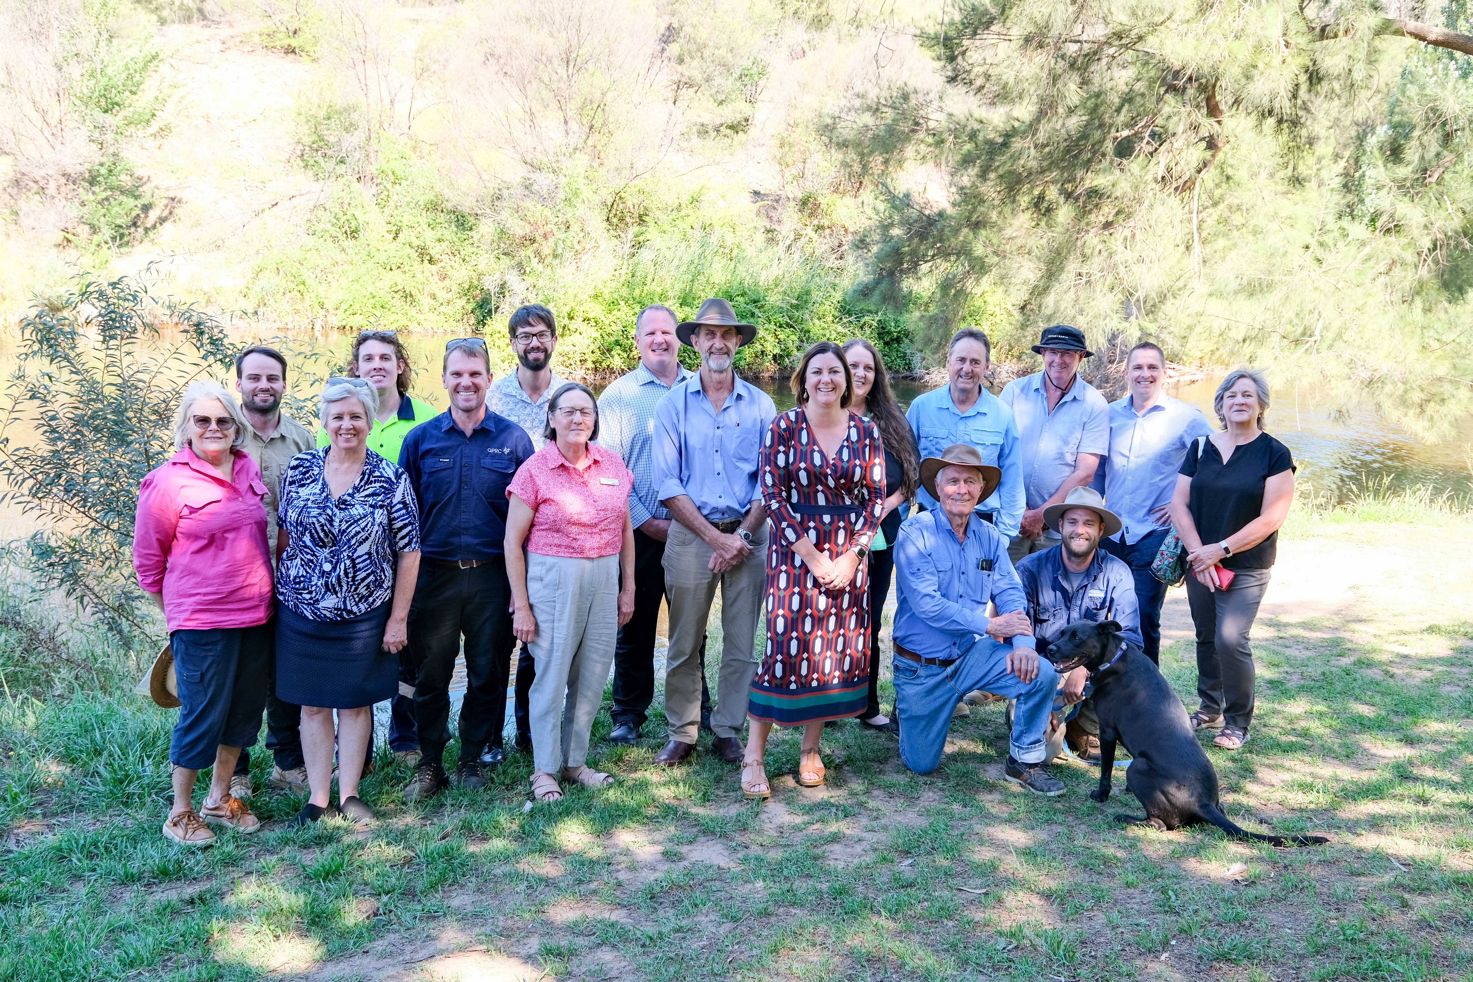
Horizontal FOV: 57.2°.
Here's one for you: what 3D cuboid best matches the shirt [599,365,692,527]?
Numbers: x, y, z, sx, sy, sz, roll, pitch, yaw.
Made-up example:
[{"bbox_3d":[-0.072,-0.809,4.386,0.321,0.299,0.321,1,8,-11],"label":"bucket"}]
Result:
[{"bbox_3d":[-0.347,-0.190,5.850,0.540,0.720,0.340,-1,6,-7],"label":"shirt"}]

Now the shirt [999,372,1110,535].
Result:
[{"bbox_3d":[1.439,-0.168,6.150,0.540,0.720,0.320,2,6,18],"label":"shirt"}]

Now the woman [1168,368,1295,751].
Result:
[{"bbox_3d":[2.115,0.281,5.763,0.520,1.608,0.370,4,9,25],"label":"woman"}]

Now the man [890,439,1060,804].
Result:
[{"bbox_3d":[0.949,0.492,5.500,0.600,1.310,0.820,-3,6,-21],"label":"man"}]

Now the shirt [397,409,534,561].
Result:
[{"bbox_3d":[-1.040,-0.025,5.161,0.550,0.576,0.300,-1,8,-8],"label":"shirt"}]

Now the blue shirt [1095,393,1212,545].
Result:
[{"bbox_3d":[1.907,-0.094,6.120,0.560,0.700,0.320,1,6,14],"label":"blue shirt"}]

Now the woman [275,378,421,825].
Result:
[{"bbox_3d":[-1.447,0.407,5.030,0.510,1.640,0.330,-1,6,-12],"label":"woman"}]

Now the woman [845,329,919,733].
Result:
[{"bbox_3d":[0.604,0.187,5.930,0.460,1.700,0.320,1,6,9],"label":"woman"}]

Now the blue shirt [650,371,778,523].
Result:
[{"bbox_3d":[-0.087,-0.181,5.529,0.540,0.608,0.300,0,8,0],"label":"blue shirt"}]

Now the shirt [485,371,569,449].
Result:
[{"bbox_3d":[-0.841,-0.158,5.620,0.510,0.710,0.300,-1,6,-7],"label":"shirt"}]

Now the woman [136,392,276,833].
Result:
[{"bbox_3d":[-1.885,0.419,4.771,0.490,1.609,0.380,-7,11,-42],"label":"woman"}]

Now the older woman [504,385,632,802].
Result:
[{"bbox_3d":[-0.643,0.390,5.260,0.500,1.610,0.320,-2,6,-13],"label":"older woman"}]

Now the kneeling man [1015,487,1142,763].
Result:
[{"bbox_3d":[1.431,0.543,5.661,0.570,1.117,0.680,1,8,5],"label":"kneeling man"}]

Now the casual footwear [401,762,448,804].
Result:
[{"bbox_3d":[-1.213,1.092,5.261,0.115,0.140,0.300,2,8,12],"label":"casual footwear"}]

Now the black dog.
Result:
[{"bbox_3d":[1.619,0.859,4.926,0.980,0.695,0.360,4,9,28],"label":"black dog"}]

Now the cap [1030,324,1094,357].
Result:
[{"bbox_3d":[1.486,-0.684,6.150,0.285,0.140,0.300,1,6,14],"label":"cap"}]

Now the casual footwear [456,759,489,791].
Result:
[{"bbox_3d":[-1.056,1.123,5.400,0.115,0.125,0.290,-1,6,-5],"label":"casual footwear"}]

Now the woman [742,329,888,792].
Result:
[{"bbox_3d":[0.301,0.301,5.155,0.540,1.735,0.400,0,8,2],"label":"woman"}]

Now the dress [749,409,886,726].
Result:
[{"bbox_3d":[0.310,0.275,5.152,0.530,1.185,0.360,0,8,2],"label":"dress"}]

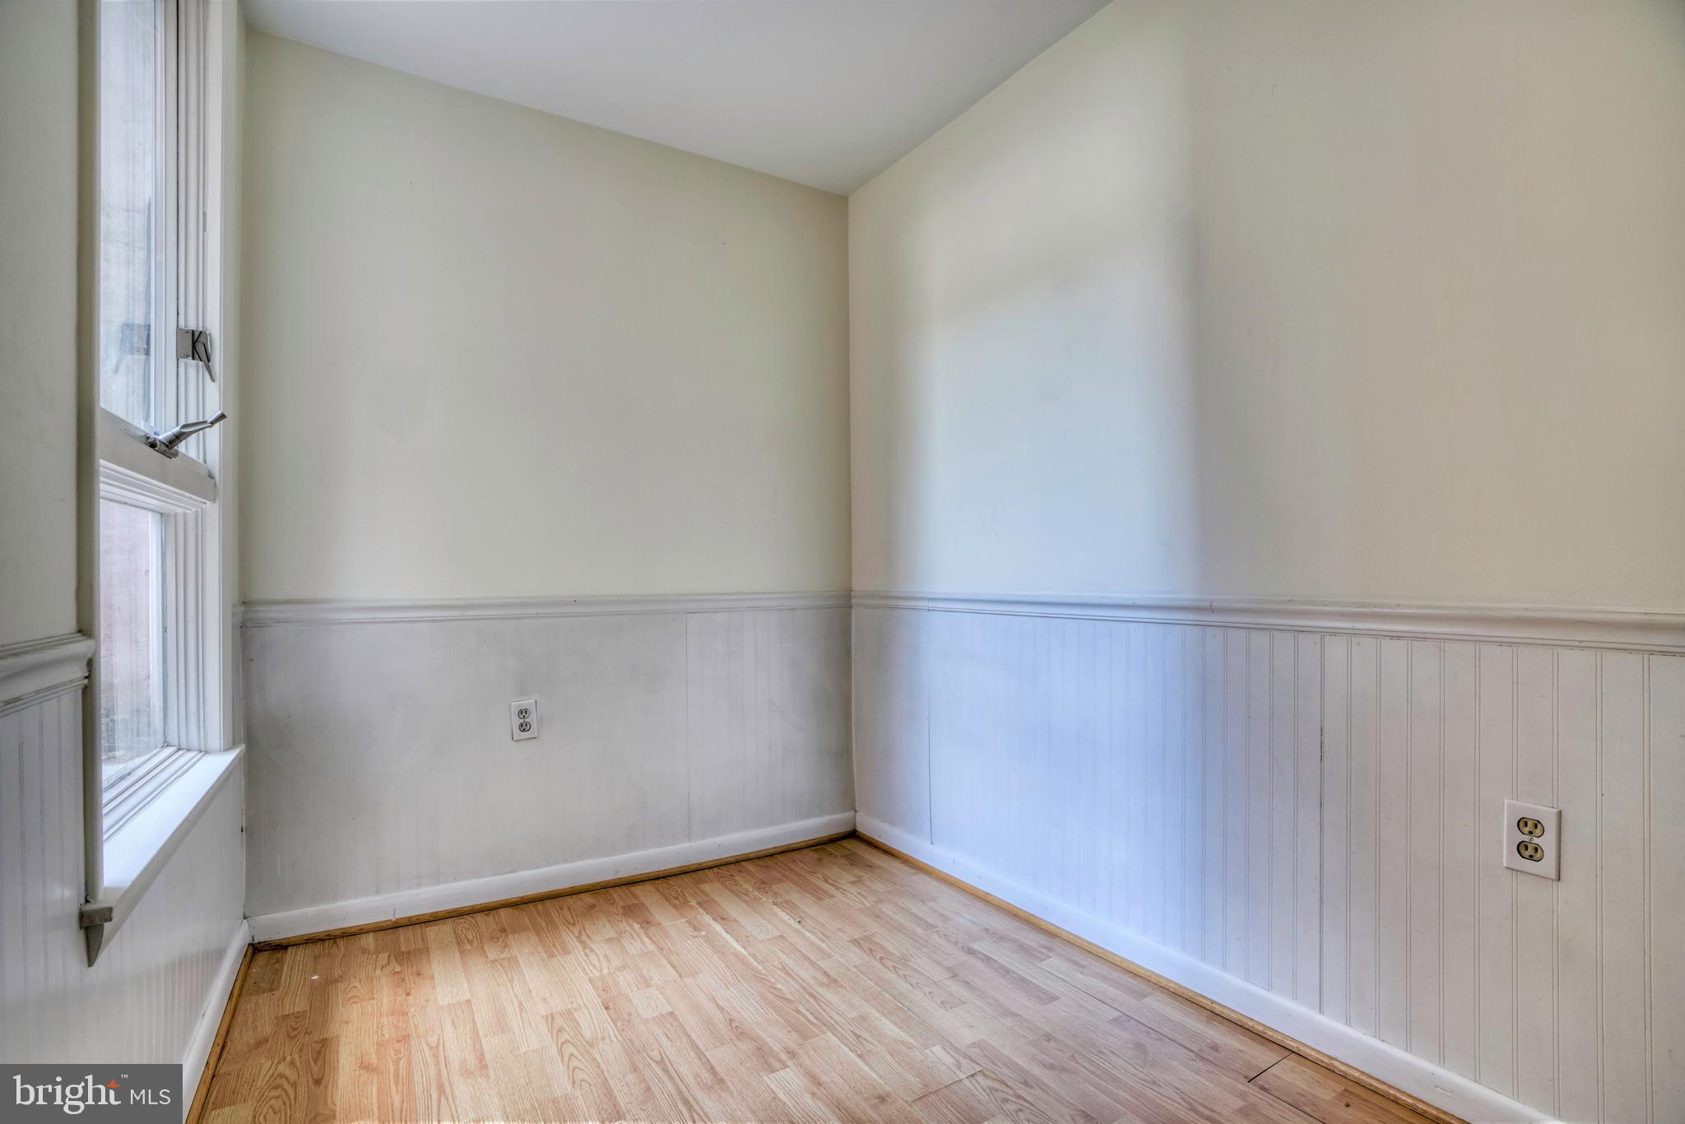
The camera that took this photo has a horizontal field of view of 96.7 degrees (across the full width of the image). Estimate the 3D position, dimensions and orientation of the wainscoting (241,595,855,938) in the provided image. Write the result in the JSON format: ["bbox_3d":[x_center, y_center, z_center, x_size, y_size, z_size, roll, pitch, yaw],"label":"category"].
[{"bbox_3d":[-0.758,0.556,2.389,1.831,0.894,0.050,0,-1,-28],"label":"wainscoting"}]

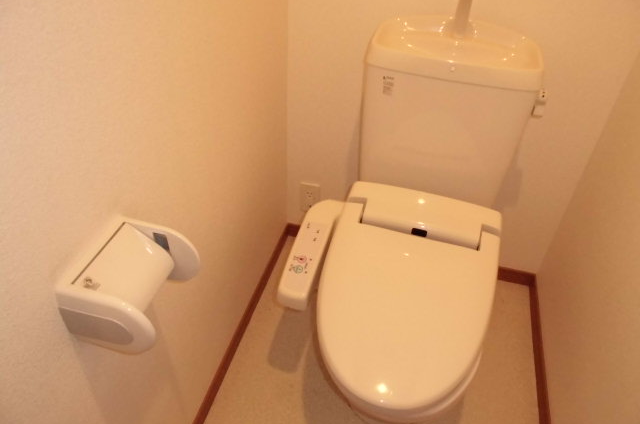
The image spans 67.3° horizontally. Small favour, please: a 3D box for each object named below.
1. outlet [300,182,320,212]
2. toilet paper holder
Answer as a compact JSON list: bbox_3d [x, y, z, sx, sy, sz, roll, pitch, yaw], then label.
[{"bbox_3d":[-0.035,-0.042,1.638,0.067,0.120,0.010,11,41,10],"label":"outlet"},{"bbox_3d":[-0.254,0.098,0.667,0.118,0.096,0.152,11,41,10],"label":"toilet paper holder"}]

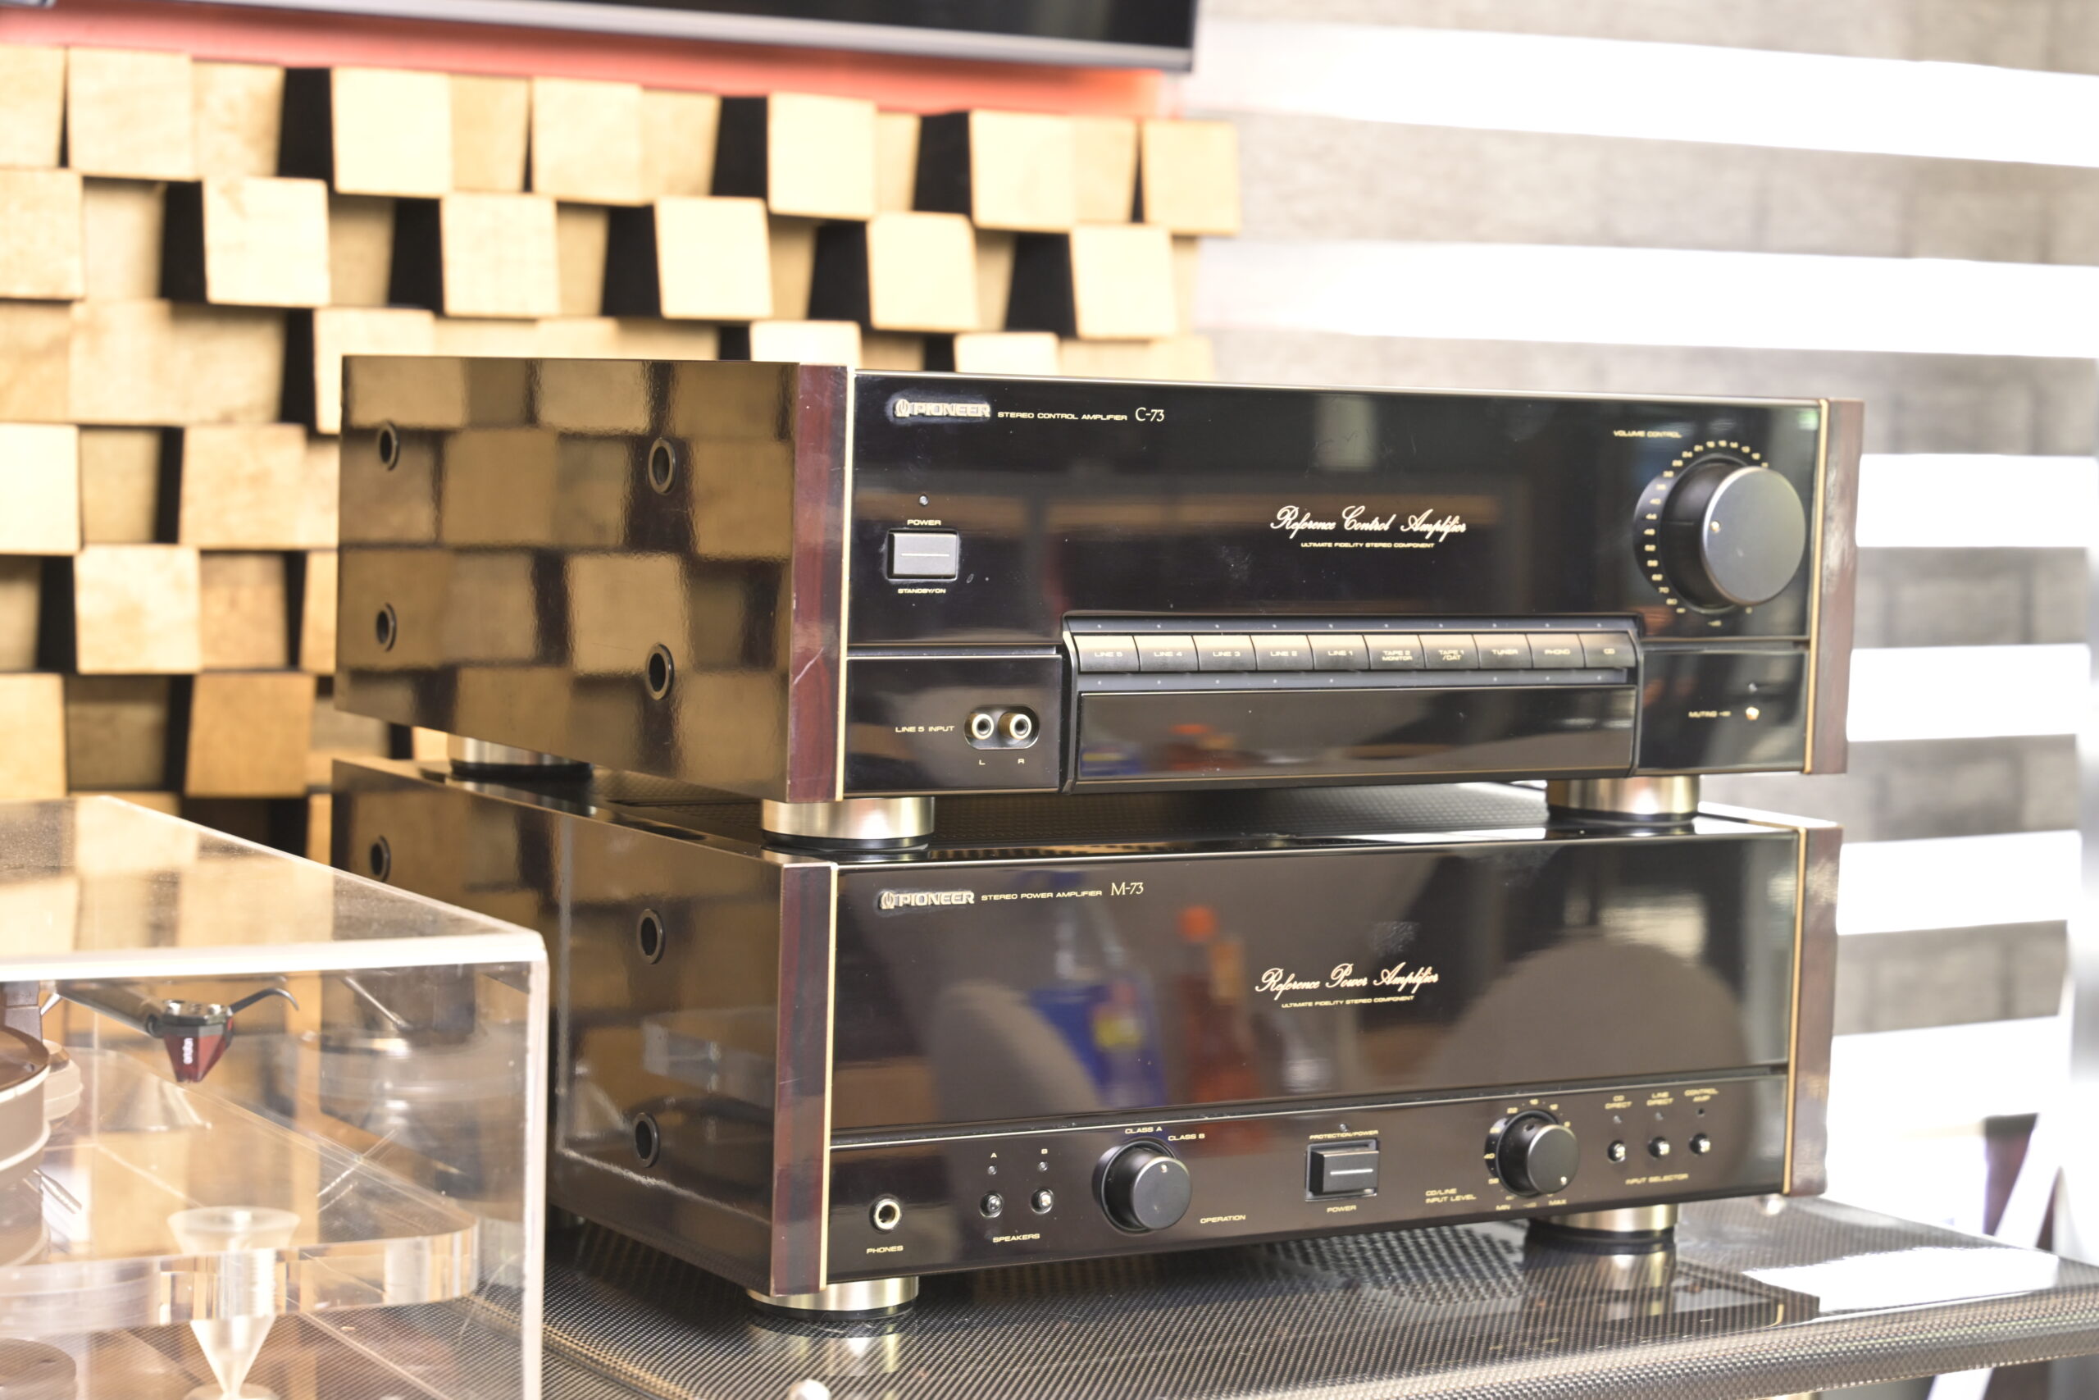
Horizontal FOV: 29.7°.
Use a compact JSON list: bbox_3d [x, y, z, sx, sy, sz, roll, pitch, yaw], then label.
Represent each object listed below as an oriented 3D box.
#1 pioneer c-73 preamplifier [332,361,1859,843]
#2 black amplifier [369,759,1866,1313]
[{"bbox_3d":[0.015,-0.044,1.545,0.457,0.160,0.417,-1,5,-32],"label":"pioneer c-73 preamplifier"},{"bbox_3d":[0.007,0.117,1.561,0.457,0.160,0.412,-1,5,-32],"label":"black amplifier"}]

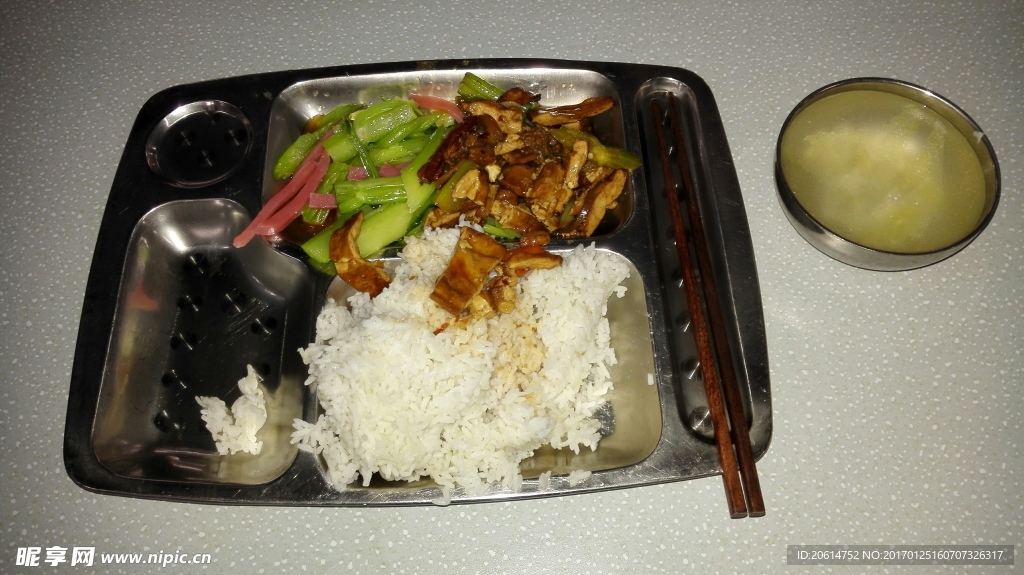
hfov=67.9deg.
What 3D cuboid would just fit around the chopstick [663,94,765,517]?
[{"bbox_3d":[0.106,-0.008,0.410,0.008,0.007,0.256,-3,62,0],"label":"chopstick"}]

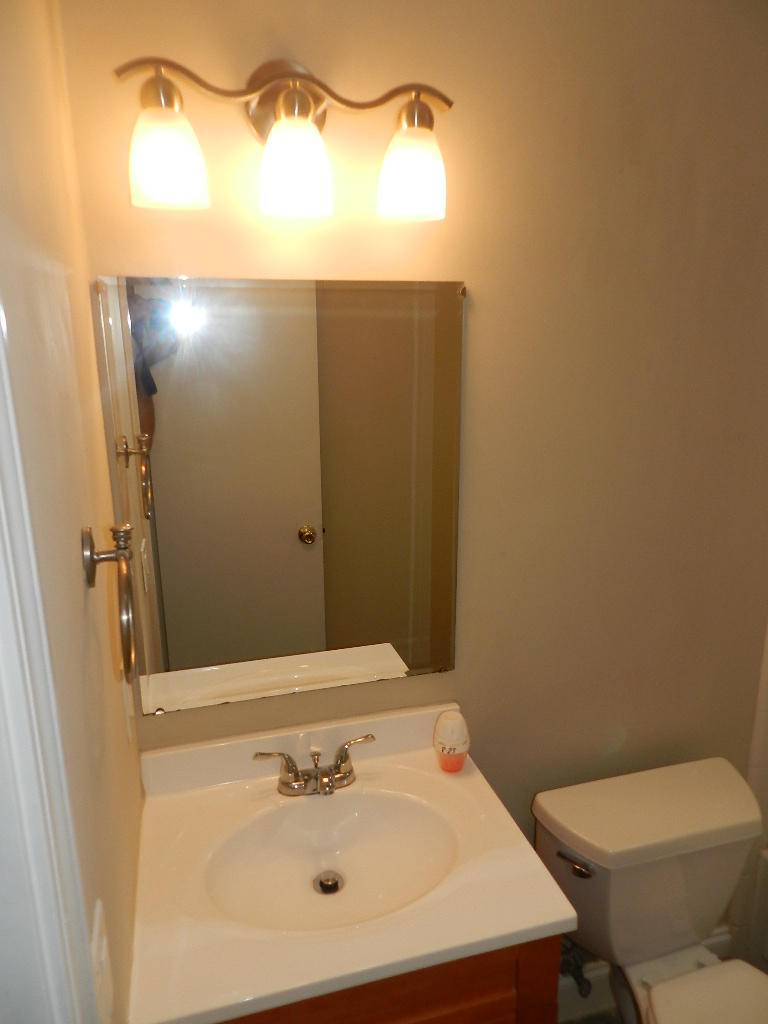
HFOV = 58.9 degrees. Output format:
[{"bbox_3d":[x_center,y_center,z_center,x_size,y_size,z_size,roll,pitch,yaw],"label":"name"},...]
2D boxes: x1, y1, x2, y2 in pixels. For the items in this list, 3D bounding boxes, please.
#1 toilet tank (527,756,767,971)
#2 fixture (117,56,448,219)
[{"bbox_3d":[0.605,0.804,1.531,0.505,0.333,0.212,-4,15,-15],"label":"toilet tank"},{"bbox_3d":[-0.134,-0.566,1.008,0.485,0.231,0.158,-4,15,-15],"label":"fixture"}]

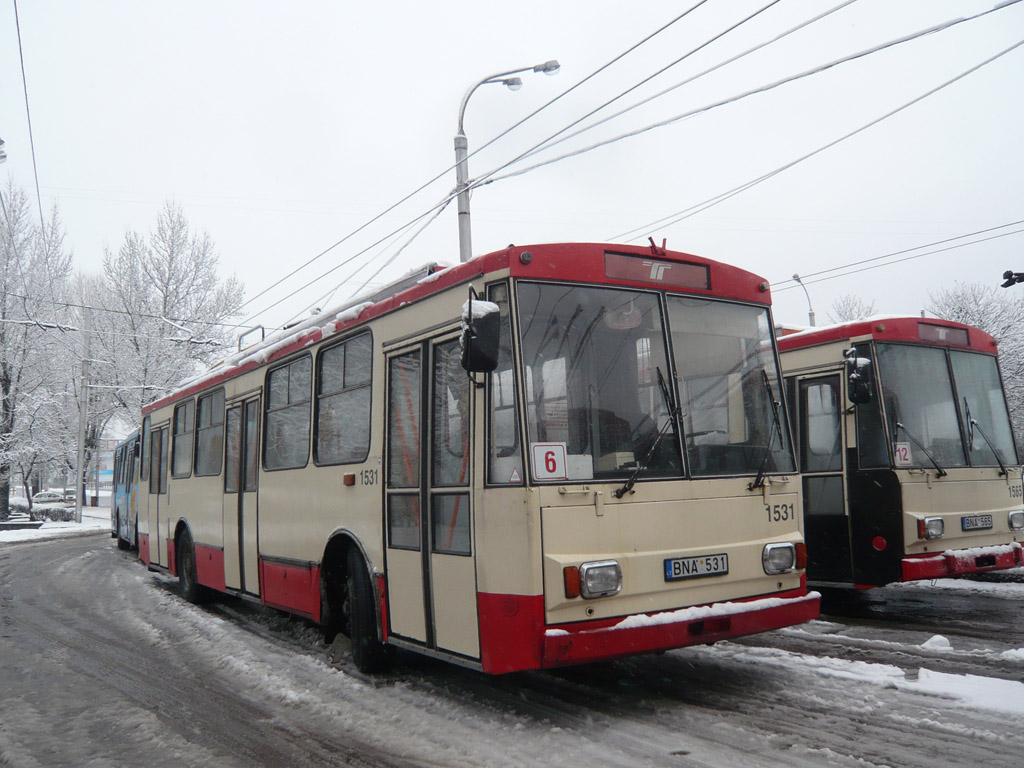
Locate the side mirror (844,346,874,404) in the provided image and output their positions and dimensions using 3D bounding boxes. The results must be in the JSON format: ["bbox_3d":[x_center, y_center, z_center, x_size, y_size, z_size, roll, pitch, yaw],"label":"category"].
[{"bbox_3d":[3.227,-0.070,7.703,0.210,0.440,0.140,0,-7,-13],"label":"side mirror"}]

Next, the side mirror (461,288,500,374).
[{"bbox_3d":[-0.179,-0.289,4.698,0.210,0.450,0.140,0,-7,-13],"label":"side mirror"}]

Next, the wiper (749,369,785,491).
[{"bbox_3d":[1.724,0.308,5.708,0.430,0.860,0.120,3,-8,-34],"label":"wiper"}]

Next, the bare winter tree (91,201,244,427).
[{"bbox_3d":[-20.796,-1.298,50.000,8.800,18.600,8.400,1,-7,-23],"label":"bare winter tree"}]

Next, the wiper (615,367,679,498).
[{"bbox_3d":[0.833,0.279,5.092,0.580,0.850,0.120,3,-8,-34],"label":"wiper"}]

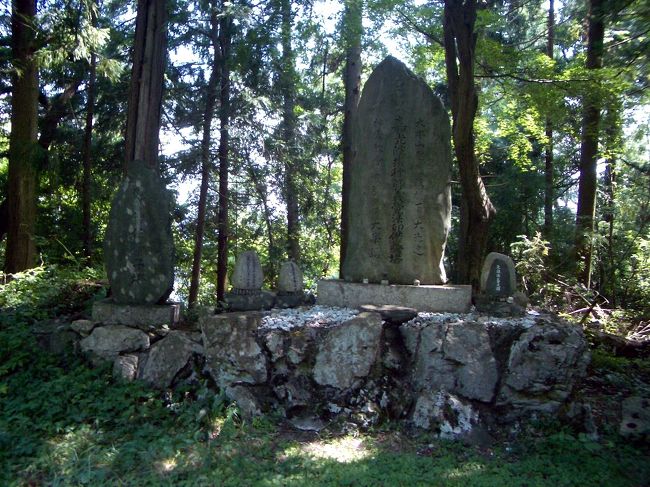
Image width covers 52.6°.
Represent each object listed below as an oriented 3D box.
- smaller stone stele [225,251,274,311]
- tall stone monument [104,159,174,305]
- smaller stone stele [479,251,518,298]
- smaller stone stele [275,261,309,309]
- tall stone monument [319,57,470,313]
[{"bbox_3d":[-0.753,0.364,6.600,0.455,0.579,0.320,1,0,4],"label":"smaller stone stele"},{"bbox_3d":[-2.039,-0.131,7.250,0.703,1.576,0.320,1,0,2],"label":"tall stone monument"},{"bbox_3d":[1.714,0.313,6.500,0.327,0.443,0.170,1,0,3],"label":"smaller stone stele"},{"bbox_3d":[-0.341,0.416,6.750,0.322,0.473,0.270,1,0,4],"label":"smaller stone stele"},{"bbox_3d":[0.722,-0.599,6.850,1.466,2.550,0.550,1,0,8],"label":"tall stone monument"}]

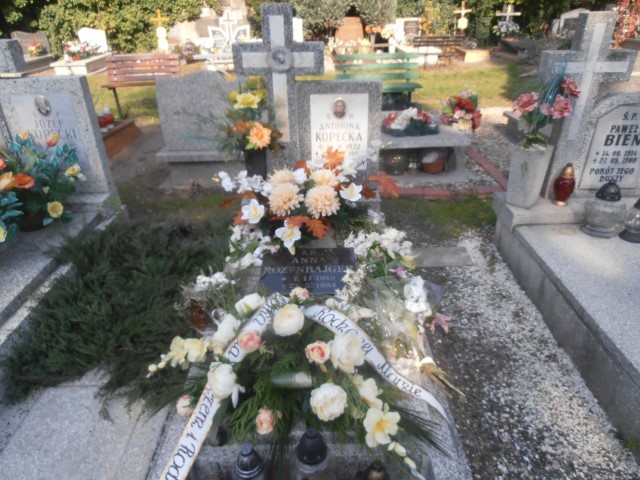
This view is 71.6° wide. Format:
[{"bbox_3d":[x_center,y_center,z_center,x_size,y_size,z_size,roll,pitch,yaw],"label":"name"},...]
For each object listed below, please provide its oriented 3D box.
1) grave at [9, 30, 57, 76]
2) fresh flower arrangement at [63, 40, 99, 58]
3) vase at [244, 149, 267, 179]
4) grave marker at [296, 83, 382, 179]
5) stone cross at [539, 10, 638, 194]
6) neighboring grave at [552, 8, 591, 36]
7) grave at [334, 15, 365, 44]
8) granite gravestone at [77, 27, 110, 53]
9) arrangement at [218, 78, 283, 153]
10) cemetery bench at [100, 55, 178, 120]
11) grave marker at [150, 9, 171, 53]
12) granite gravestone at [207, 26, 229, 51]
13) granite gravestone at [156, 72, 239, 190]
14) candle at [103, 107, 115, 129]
[{"bbox_3d":[-7.551,-4.899,11.413,1.000,0.910,1.400,-5,29,-7],"label":"grave"},{"bbox_3d":[-5.349,-4.253,9.910,0.798,0.369,0.500,-2,29,0],"label":"fresh flower arrangement"},{"bbox_3d":[-0.420,-0.465,2.955,0.150,0.295,0.150,-1,29,0],"label":"vase"},{"bbox_3d":[0.120,-0.695,2.962,0.530,0.710,0.120,-1,29,0],"label":"grave marker"},{"bbox_3d":[1.570,-0.793,2.750,0.520,1.110,0.120,0,28,1],"label":"stone cross"},{"bbox_3d":[5.495,-4.688,9.618,0.917,0.590,0.220,-2,29,0],"label":"neighboring grave"},{"bbox_3d":[0.817,-5.837,12.400,0.840,0.740,0.150,0,28,1],"label":"grave"},{"bbox_3d":[-6.013,-5.284,11.736,0.680,0.630,0.160,-5,29,-7],"label":"granite gravestone"},{"bbox_3d":[-0.407,-0.713,2.598,0.373,0.464,0.280,-2,29,0],"label":"arrangement"},{"bbox_3d":[-2.600,-2.269,6.570,1.100,0.850,0.500,-2,28,-2],"label":"cemetery bench"},{"bbox_3d":[-4.412,-5.763,12.292,0.520,1.150,0.250,-4,29,-4],"label":"grave marker"},{"bbox_3d":[-2.786,-5.510,12.200,0.560,0.640,0.140,0,28,1],"label":"granite gravestone"},{"bbox_3d":[-0.924,-0.995,4.003,0.920,1.000,0.320,-1,29,0],"label":"granite gravestone"},{"bbox_3d":[-2.257,-1.306,4.735,0.121,0.231,0.125,-2,29,0],"label":"candle"}]

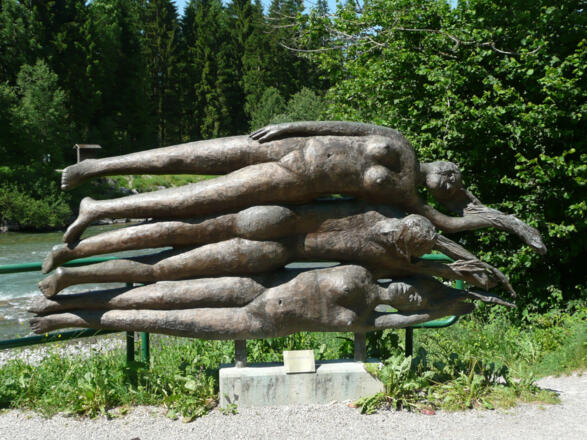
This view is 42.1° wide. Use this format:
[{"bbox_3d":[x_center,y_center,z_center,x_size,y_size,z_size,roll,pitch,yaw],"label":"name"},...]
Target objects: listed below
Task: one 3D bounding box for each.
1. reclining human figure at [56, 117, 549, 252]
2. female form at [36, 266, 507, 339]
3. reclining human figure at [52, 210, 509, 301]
[{"bbox_3d":[0.154,-0.240,5.907,3.760,0.970,0.550,0,2,-10],"label":"reclining human figure"},{"bbox_3d":[-0.083,0.607,5.865,3.680,0.460,0.500,0,2,-10],"label":"female form"},{"bbox_3d":[-0.047,0.242,5.872,3.640,0.630,0.500,0,2,-10],"label":"reclining human figure"}]

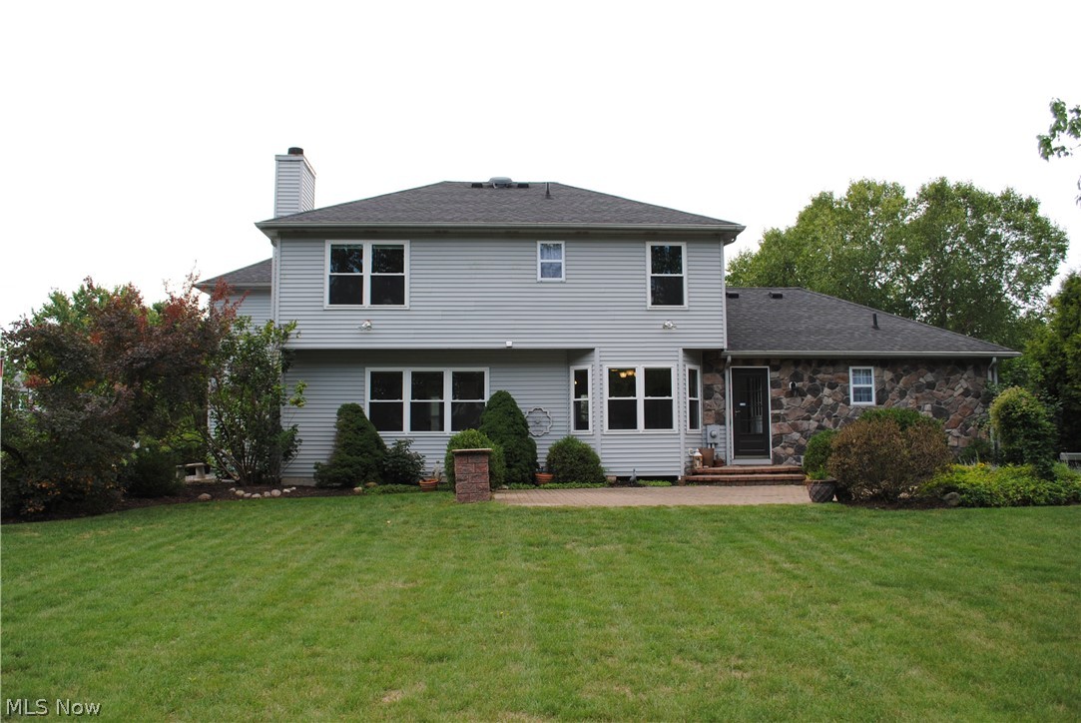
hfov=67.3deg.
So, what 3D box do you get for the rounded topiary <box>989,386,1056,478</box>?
[{"bbox_3d":[10.009,1.529,16.838,1.380,2.044,1.360,0,-4,-3],"label":"rounded topiary"}]

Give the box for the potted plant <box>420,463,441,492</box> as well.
[{"bbox_3d":[-2.190,2.322,16.182,0.435,0.560,0.435,0,-4,-3],"label":"potted plant"}]

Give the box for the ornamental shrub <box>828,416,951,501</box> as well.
[{"bbox_3d":[6.501,1.802,15.100,2.250,1.549,2.050,0,-4,-3],"label":"ornamental shrub"}]

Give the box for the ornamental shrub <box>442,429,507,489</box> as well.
[{"bbox_3d":[-1.321,1.972,16.400,1.250,1.241,1.220,0,-4,-3],"label":"ornamental shrub"}]

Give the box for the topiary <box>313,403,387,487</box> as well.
[{"bbox_3d":[-4.020,1.788,17.200,1.550,1.777,1.450,0,-4,-3],"label":"topiary"}]

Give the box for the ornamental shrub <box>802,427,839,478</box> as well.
[{"bbox_3d":[5.779,1.933,16.200,1.200,1.216,1.150,0,-4,-3],"label":"ornamental shrub"}]

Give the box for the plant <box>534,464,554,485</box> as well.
[{"bbox_3d":[0.064,2.408,17.260,0.425,0.461,0.425,0,-4,-3],"label":"plant"}]

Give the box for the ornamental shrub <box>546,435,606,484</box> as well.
[{"bbox_3d":[0.739,2.103,17.119,1.269,1.063,1.205,0,-4,-3],"label":"ornamental shrub"}]

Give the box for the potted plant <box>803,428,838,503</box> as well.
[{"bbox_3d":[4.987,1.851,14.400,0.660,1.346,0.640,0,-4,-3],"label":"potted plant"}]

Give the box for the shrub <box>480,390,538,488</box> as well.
[{"bbox_3d":[-0.673,1.622,17.120,1.221,2.042,1.221,0,-4,-3],"label":"shrub"}]

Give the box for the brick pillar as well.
[{"bbox_3d":[-1.230,2.075,14.700,0.700,0.984,0.680,0,-4,-3],"label":"brick pillar"}]

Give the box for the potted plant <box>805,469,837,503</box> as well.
[{"bbox_3d":[4.819,2.127,13.939,0.561,0.598,0.561,0,-4,-3],"label":"potted plant"}]

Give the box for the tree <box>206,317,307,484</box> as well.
[{"bbox_3d":[-6.090,0.865,17.259,2.168,3.684,2.059,0,-4,-3],"label":"tree"}]

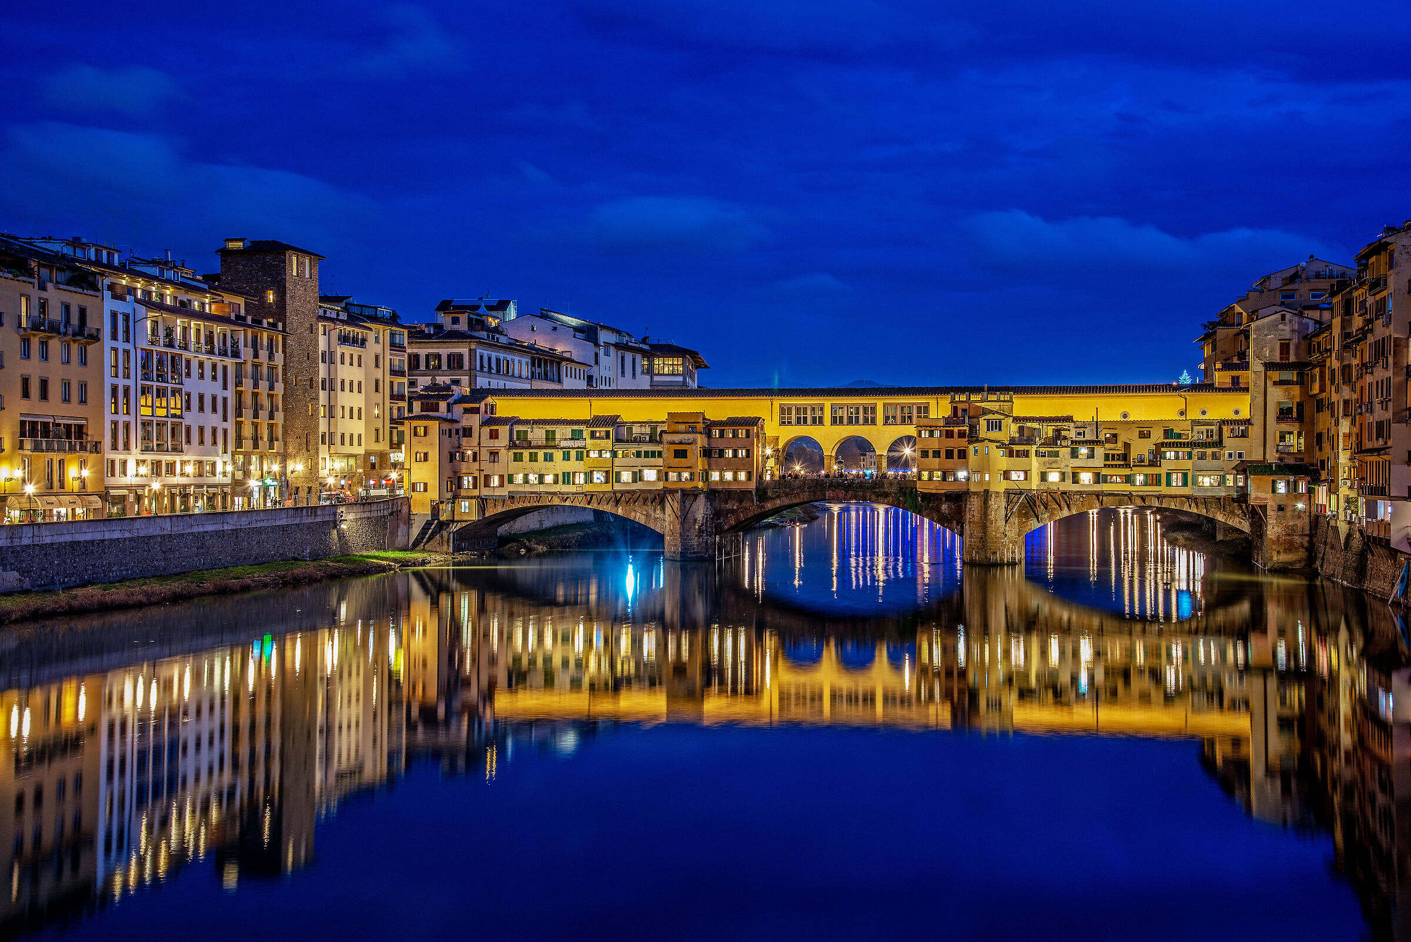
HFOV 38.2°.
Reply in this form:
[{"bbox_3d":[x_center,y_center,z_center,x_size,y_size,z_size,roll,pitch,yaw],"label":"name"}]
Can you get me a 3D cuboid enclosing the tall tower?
[{"bbox_3d":[-50.700,-11.200,238.300,9.200,31.000,9.200,0,0,16],"label":"tall tower"}]

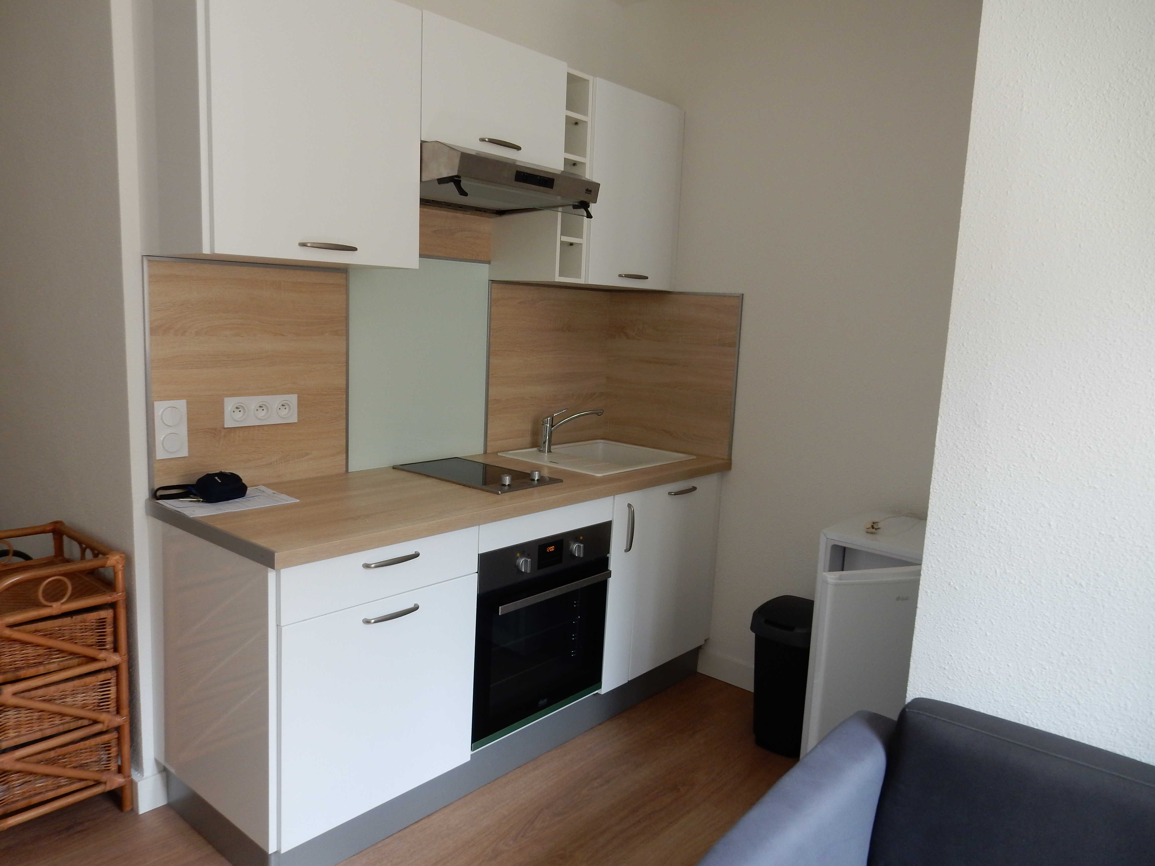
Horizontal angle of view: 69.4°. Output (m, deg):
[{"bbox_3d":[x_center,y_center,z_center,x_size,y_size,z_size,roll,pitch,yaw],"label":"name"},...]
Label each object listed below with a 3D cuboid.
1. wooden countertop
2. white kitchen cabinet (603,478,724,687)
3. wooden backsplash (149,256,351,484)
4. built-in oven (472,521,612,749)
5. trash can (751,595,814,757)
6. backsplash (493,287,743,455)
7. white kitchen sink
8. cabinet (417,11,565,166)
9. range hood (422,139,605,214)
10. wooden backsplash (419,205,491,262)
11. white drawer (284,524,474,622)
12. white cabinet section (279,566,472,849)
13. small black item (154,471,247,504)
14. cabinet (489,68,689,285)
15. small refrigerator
[{"bbox_3d":[-0.274,0.162,2.759,0.657,0.041,1.934,10,11,40],"label":"wooden countertop"},{"bbox_3d":[0.111,0.487,3.282,0.600,0.713,0.716,10,11,40],"label":"white kitchen cabinet"},{"bbox_3d":[-0.947,-0.165,2.445,0.022,0.640,0.620,10,11,40],"label":"wooden backsplash"},{"bbox_3d":[-0.297,0.573,2.770,0.565,0.593,0.595,10,11,40],"label":"built-in oven"},{"bbox_3d":[0.757,0.845,2.917,0.233,0.472,0.290,10,11,40],"label":"trash can"},{"bbox_3d":[0.142,-0.225,3.173,0.655,0.642,0.705,10,11,40],"label":"backsplash"},{"bbox_3d":[0.087,0.163,3.263,0.491,0.163,0.612,10,11,40],"label":"white kitchen sink"},{"bbox_3d":[-0.367,-1.029,2.636,0.370,0.340,0.596,10,11,40],"label":"cabinet"},{"bbox_3d":[-0.315,-0.783,2.620,0.512,0.143,0.600,10,11,40],"label":"range hood"},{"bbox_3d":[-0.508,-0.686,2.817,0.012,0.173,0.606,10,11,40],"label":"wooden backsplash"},{"bbox_3d":[-0.642,0.314,2.214,0.500,0.130,0.596,10,11,40],"label":"white drawer"},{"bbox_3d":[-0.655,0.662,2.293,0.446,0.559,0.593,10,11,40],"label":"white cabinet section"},{"bbox_3d":[-1.030,0.149,2.283,0.123,0.060,0.194,10,11,40],"label":"small black item"},{"bbox_3d":[0.051,-0.921,3.187,0.332,0.707,0.713,10,11,40],"label":"cabinet"},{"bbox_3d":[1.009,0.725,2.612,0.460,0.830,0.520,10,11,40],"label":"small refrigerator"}]

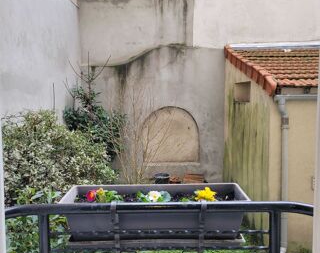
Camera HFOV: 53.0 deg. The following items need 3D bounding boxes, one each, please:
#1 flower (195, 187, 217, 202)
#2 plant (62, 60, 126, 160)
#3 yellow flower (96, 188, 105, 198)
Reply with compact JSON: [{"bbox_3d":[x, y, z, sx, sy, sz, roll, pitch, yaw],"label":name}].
[{"bbox_3d":[0.153,0.229,1.080,0.071,0.047,0.060,0,5,0],"label":"flower"},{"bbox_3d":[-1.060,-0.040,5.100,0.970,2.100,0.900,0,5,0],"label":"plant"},{"bbox_3d":[-0.200,0.222,1.080,0.028,0.034,0.026,0,5,0],"label":"yellow flower"}]

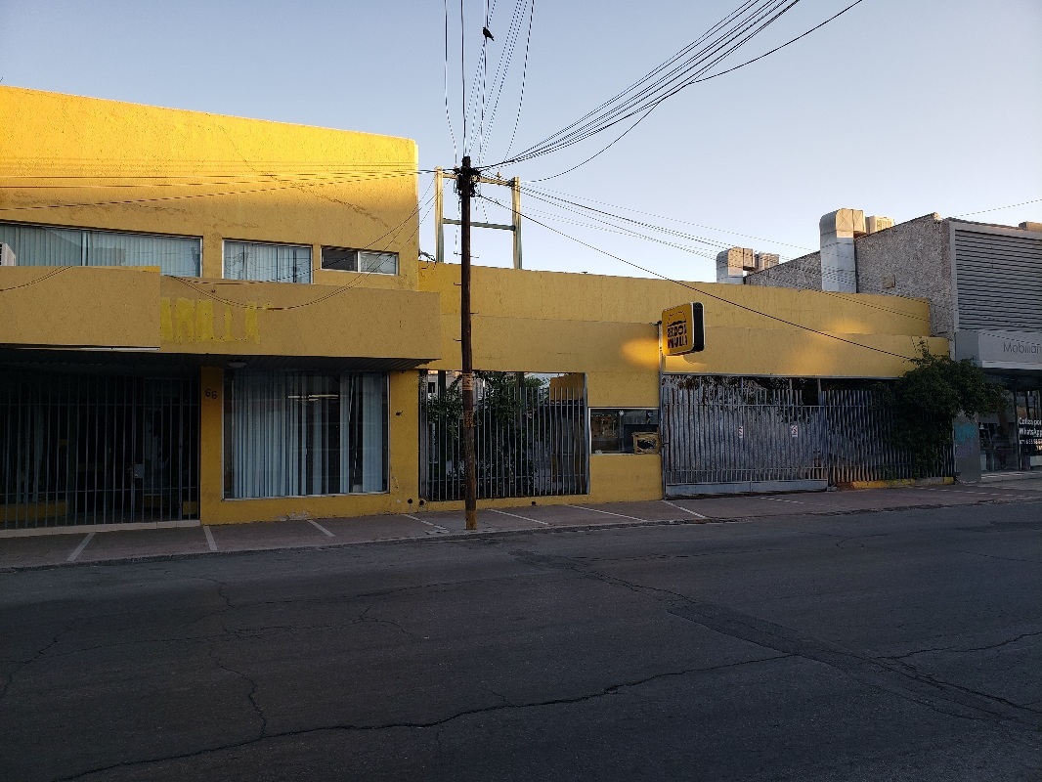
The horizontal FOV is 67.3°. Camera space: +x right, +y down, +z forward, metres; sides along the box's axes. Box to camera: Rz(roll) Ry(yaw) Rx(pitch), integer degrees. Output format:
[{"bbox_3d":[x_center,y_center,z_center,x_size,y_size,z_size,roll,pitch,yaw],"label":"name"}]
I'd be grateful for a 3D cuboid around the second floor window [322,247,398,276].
[{"bbox_3d":[-3.115,-2.502,15.186,1.500,0.436,0.100,1,-4,-22],"label":"second floor window"}]

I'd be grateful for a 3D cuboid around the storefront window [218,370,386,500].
[{"bbox_3d":[-3.937,0.805,14.612,3.013,2.334,0.100,1,-4,-22],"label":"storefront window"}]

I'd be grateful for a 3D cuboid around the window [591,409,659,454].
[{"bbox_3d":[2.278,0.889,17.167,1.774,1.015,0.100,1,-4,-22],"label":"window"}]

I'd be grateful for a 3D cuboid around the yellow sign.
[{"bbox_3d":[3.566,-1.329,17.157,0.300,1.026,1.130,1,-4,-22],"label":"yellow sign"}]

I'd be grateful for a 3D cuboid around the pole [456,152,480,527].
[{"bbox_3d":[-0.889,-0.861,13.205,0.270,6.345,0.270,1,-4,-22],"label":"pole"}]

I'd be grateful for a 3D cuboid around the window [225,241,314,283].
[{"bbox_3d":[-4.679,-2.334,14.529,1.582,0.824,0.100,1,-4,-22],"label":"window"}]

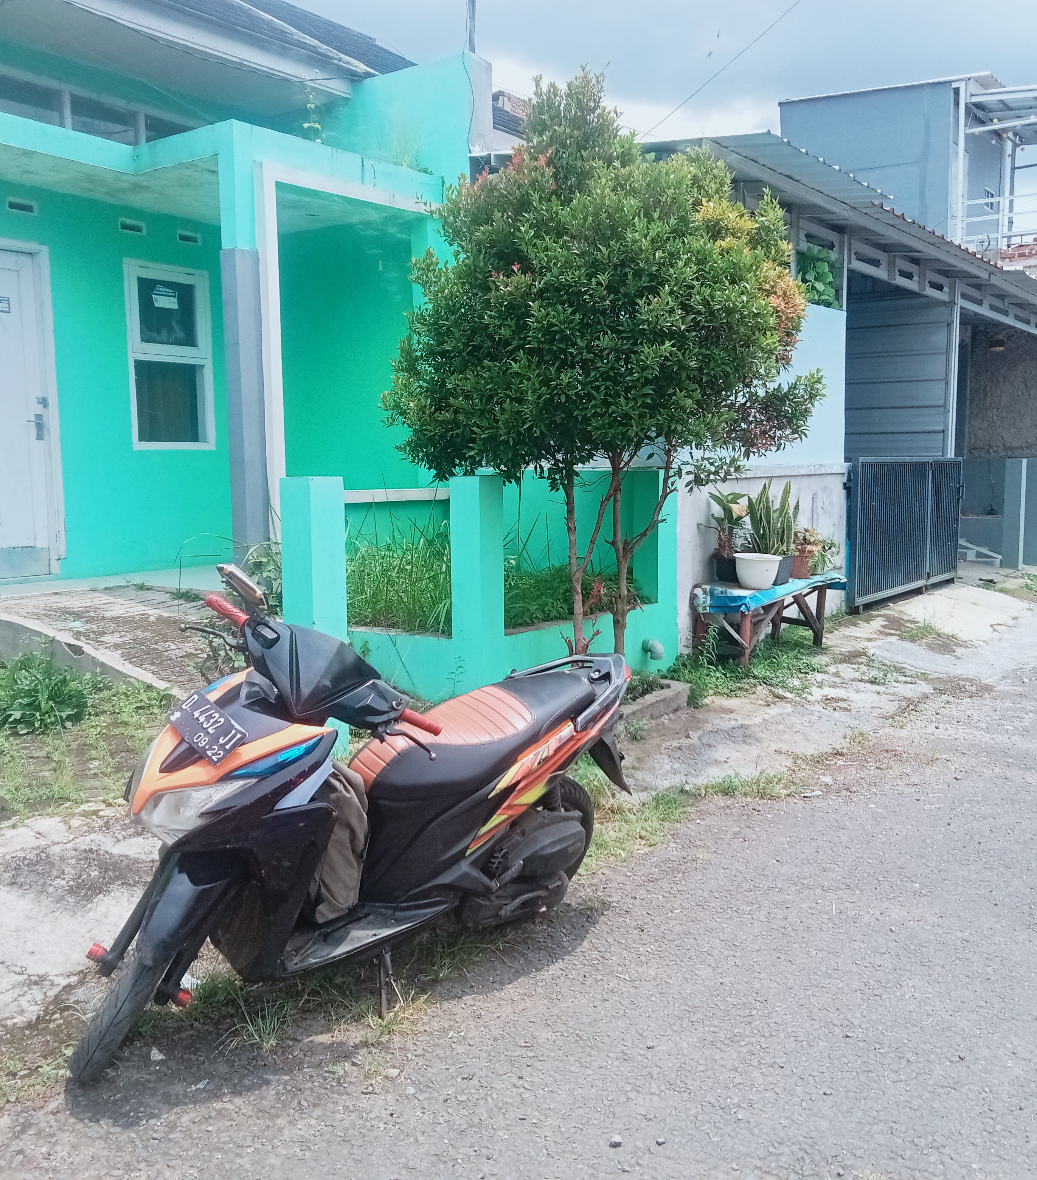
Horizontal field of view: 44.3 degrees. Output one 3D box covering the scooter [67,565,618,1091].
[{"bbox_3d":[-0.258,0.514,3.328,0.670,1.090,1.900,6,9,44],"label":"scooter"}]

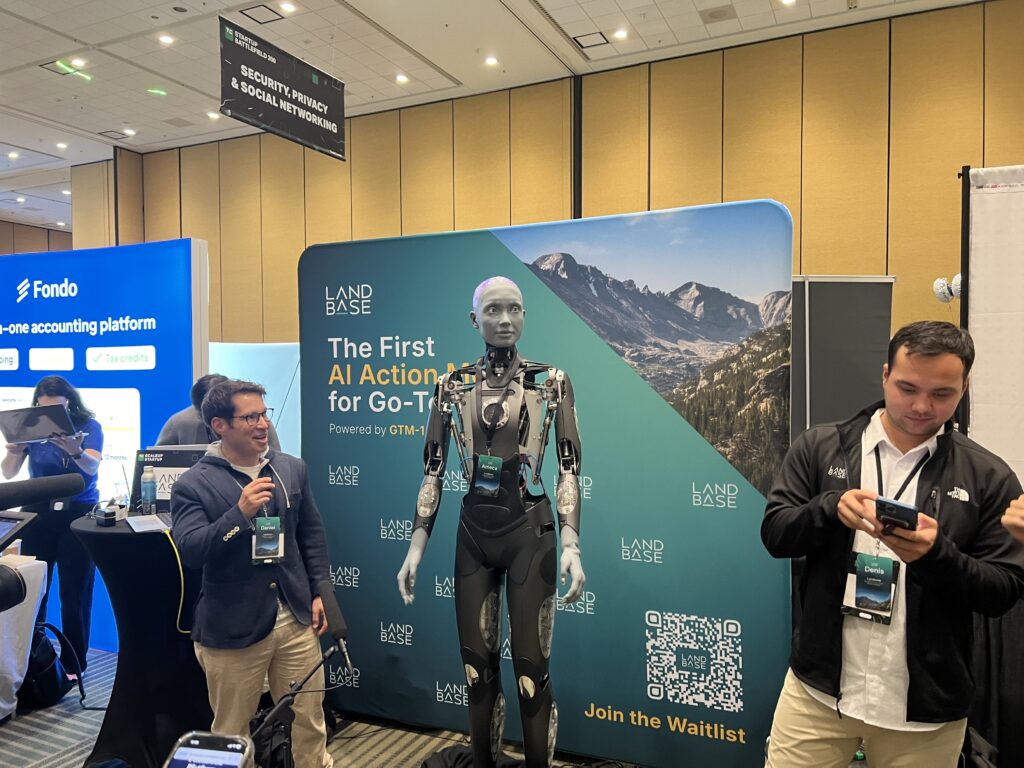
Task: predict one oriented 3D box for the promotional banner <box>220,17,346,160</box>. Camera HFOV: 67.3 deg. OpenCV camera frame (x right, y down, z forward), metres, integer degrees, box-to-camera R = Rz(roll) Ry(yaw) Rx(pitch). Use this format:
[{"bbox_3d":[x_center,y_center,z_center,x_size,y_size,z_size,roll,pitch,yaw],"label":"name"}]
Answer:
[{"bbox_3d":[-3.543,-4.571,12.220,0.040,1.342,2.850,0,1,25],"label":"promotional banner"}]

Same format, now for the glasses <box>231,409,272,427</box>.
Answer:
[{"bbox_3d":[-0.919,0.114,2.648,0.145,0.045,0.140,0,12,24],"label":"glasses"}]

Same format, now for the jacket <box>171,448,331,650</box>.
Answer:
[{"bbox_3d":[-0.904,0.562,2.660,0.510,0.690,0.340,-1,1,-41],"label":"jacket"}]

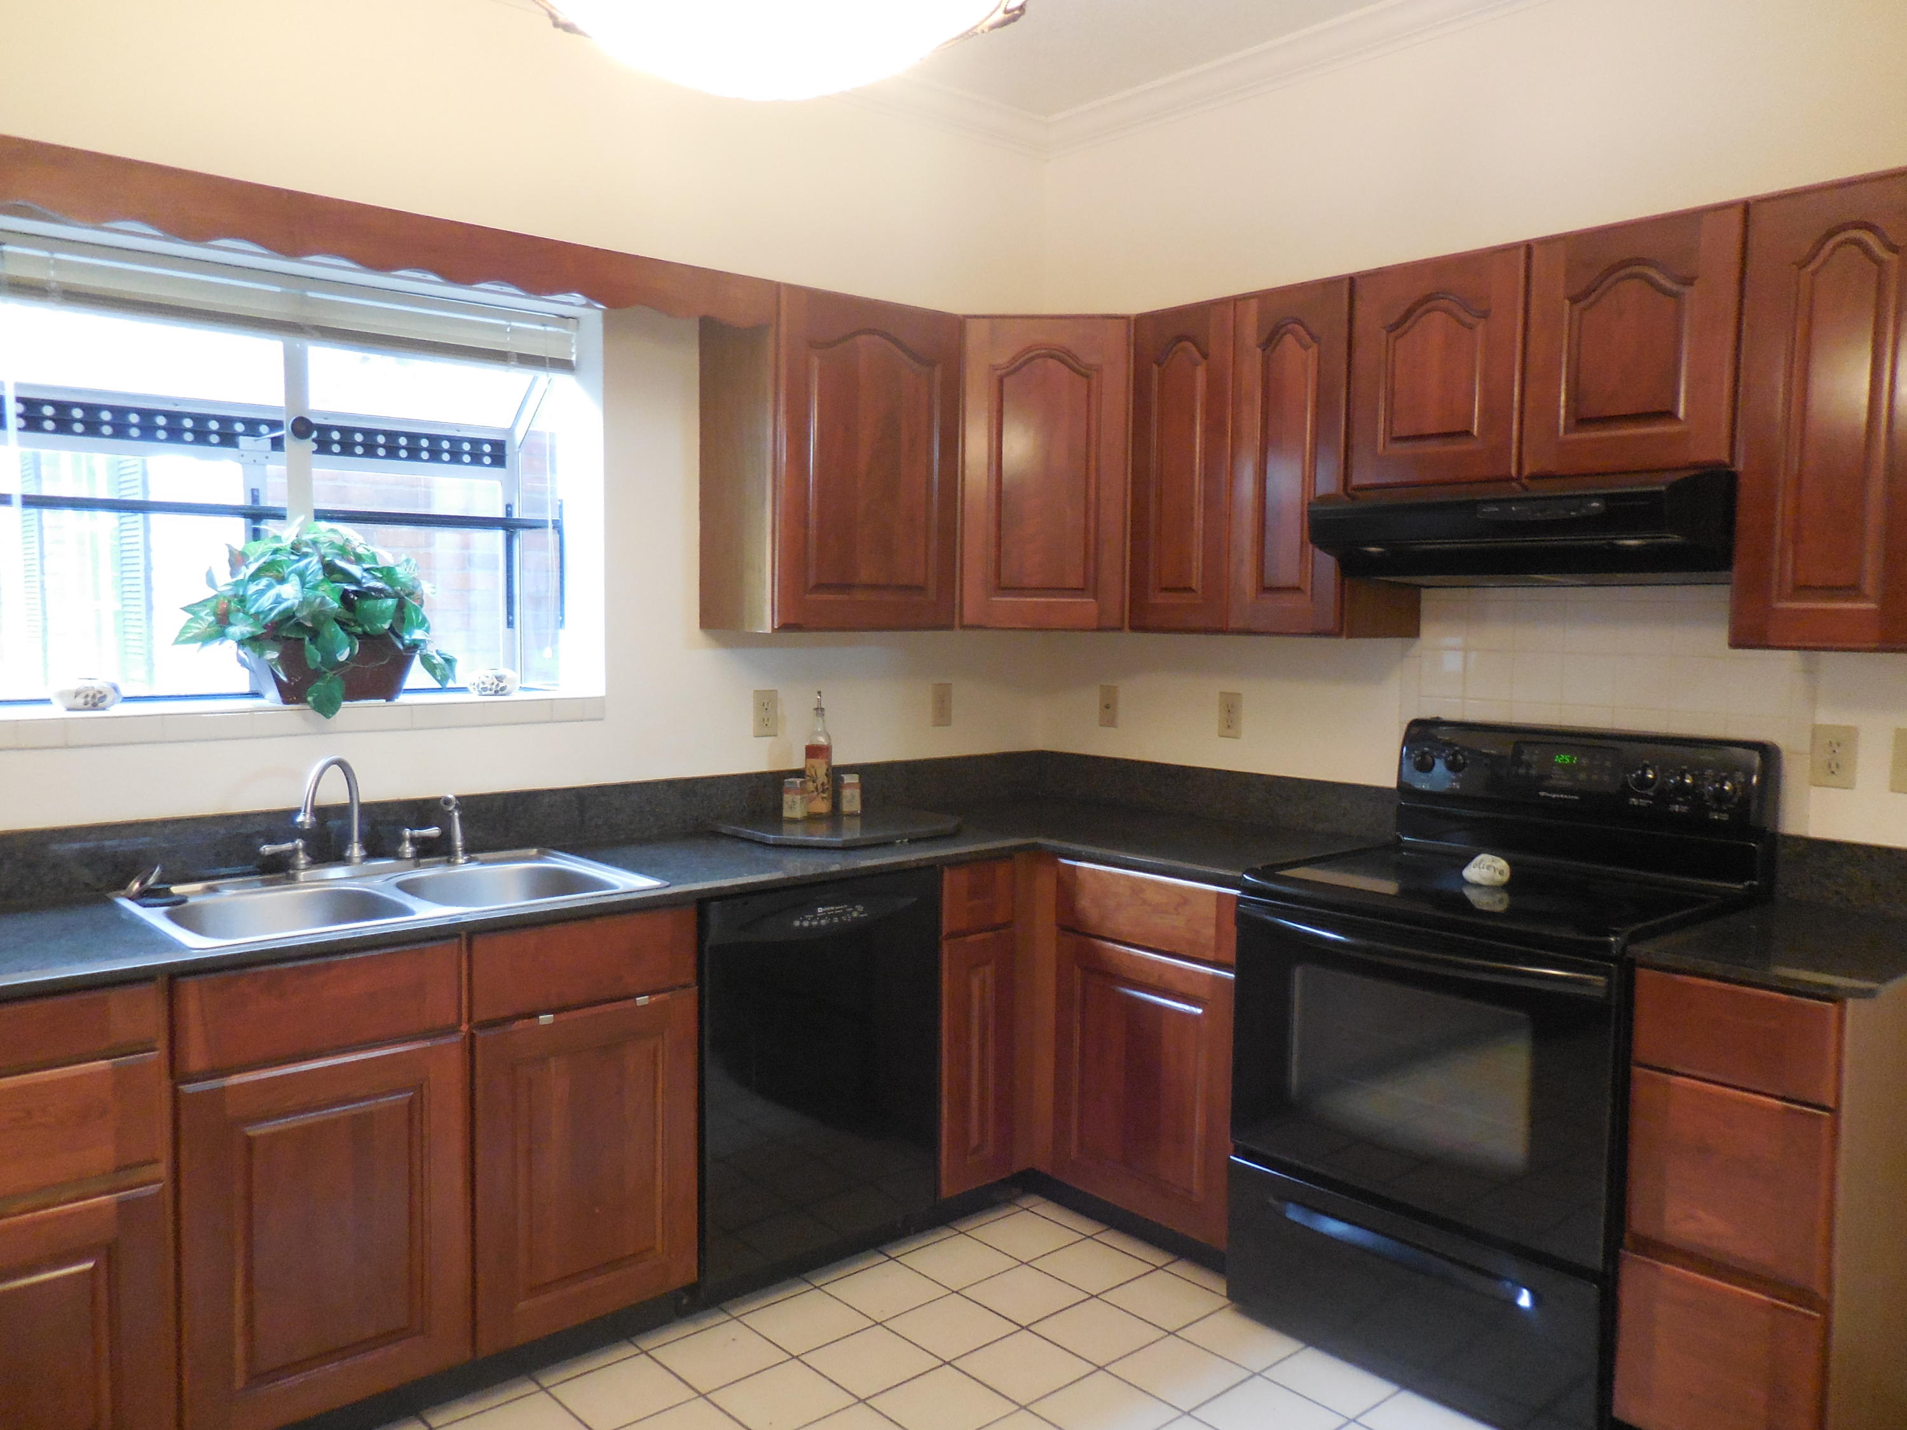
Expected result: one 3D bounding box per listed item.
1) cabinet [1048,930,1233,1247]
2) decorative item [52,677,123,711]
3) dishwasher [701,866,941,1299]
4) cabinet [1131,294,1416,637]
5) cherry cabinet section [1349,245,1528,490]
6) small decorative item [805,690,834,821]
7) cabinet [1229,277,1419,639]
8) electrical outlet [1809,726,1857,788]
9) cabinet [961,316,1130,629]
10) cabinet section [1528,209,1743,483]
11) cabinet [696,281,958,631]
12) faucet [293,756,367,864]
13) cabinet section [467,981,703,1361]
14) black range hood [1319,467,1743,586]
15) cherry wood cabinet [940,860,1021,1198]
[{"bbox_3d":[0.627,0.793,3.212,0.600,0.585,0.540,-3,5,-41],"label":"cabinet"},{"bbox_3d":[-1.683,-0.038,2.682,0.120,0.062,0.100,-3,5,-41],"label":"decorative item"},{"bbox_3d":[-0.454,0.740,3.098,0.611,0.830,0.615,-3,5,-41],"label":"dishwasher"},{"bbox_3d":[0.748,-0.568,3.248,0.332,0.759,0.612,-3,5,-41],"label":"cabinet"},{"bbox_3d":[1.089,-0.693,2.889,0.320,0.447,0.381,-2,5,-42],"label":"cherry cabinet section"},{"bbox_3d":[-0.328,0.093,3.398,0.066,0.310,0.066,1,4,0],"label":"small decorative item"},{"bbox_3d":[0.848,-0.559,3.132,0.332,0.759,0.304,-3,5,-41],"label":"cabinet"},{"bbox_3d":[1.614,0.076,2.526,0.010,0.114,0.074,-3,5,-41],"label":"electrical outlet"},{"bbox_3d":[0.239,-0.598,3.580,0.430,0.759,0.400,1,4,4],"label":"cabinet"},{"bbox_3d":[1.343,-0.671,2.605,0.320,0.447,0.381,-2,5,-42],"label":"cabinet section"},{"bbox_3d":[-0.288,-0.588,3.347,0.548,0.759,0.332,-3,5,-41],"label":"cabinet"},{"bbox_3d":[-1.175,0.189,2.610,0.055,0.222,0.228,1,4,3],"label":"faucet"},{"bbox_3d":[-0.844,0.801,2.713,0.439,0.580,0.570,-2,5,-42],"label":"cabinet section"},{"bbox_3d":[1.150,-0.352,2.703,0.450,0.185,0.764,-3,5,-41],"label":"black range hood"},{"bbox_3d":[-0.134,0.695,3.374,0.245,0.770,0.610,-3,5,-41],"label":"cherry wood cabinet"}]

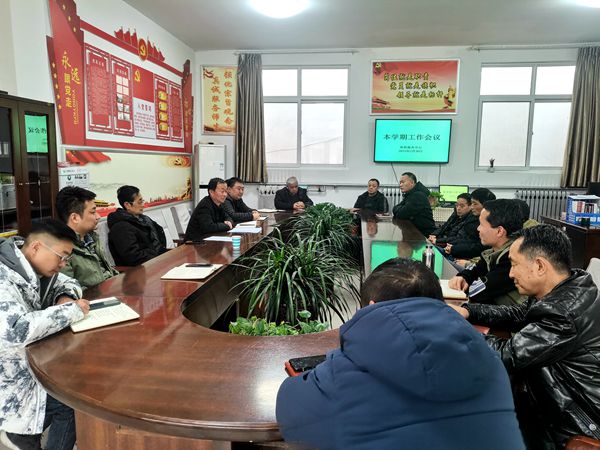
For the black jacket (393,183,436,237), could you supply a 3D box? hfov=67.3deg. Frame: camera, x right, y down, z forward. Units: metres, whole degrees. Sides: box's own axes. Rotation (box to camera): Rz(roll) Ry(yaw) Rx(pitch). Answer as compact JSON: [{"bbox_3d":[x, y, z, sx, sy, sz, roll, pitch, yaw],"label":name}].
[{"bbox_3d":[1.415,-0.186,5.606,0.520,0.700,0.560,2,8,10],"label":"black jacket"}]

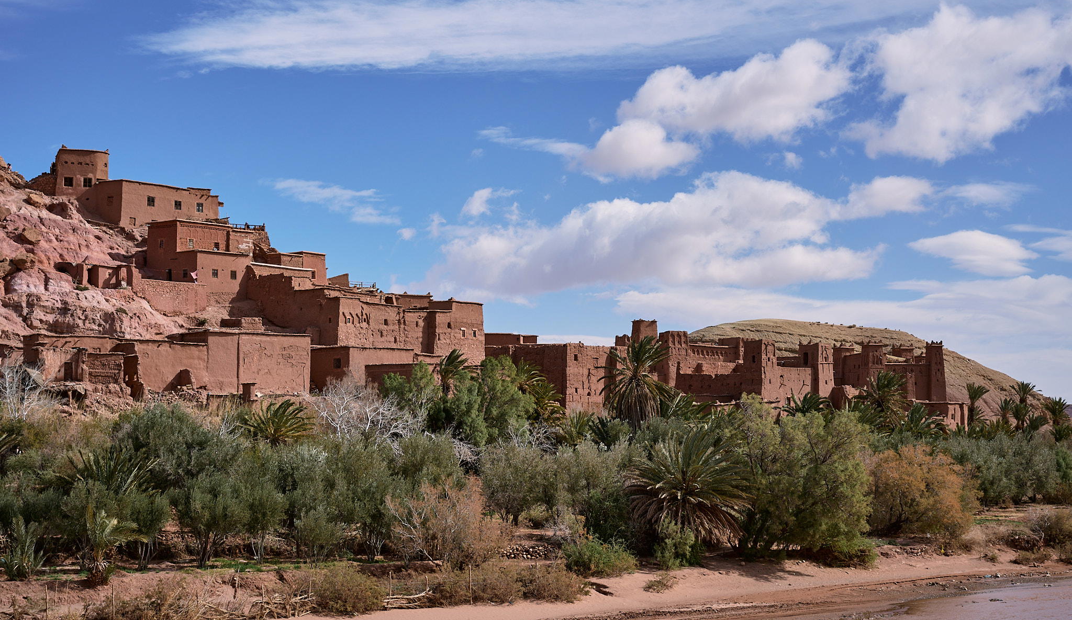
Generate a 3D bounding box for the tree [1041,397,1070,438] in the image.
[{"bbox_3d":[84.891,17.806,258.000,4.700,7.400,4.700,0,-4,0],"label":"tree"}]

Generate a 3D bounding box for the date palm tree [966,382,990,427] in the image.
[{"bbox_3d":[72.294,16.026,258.000,4.000,8.200,4.100,0,-4,0],"label":"date palm tree"}]

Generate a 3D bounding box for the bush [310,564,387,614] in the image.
[{"bbox_3d":[-6.582,9.782,55.000,2.650,1.600,2.300,0,-4,0],"label":"bush"}]

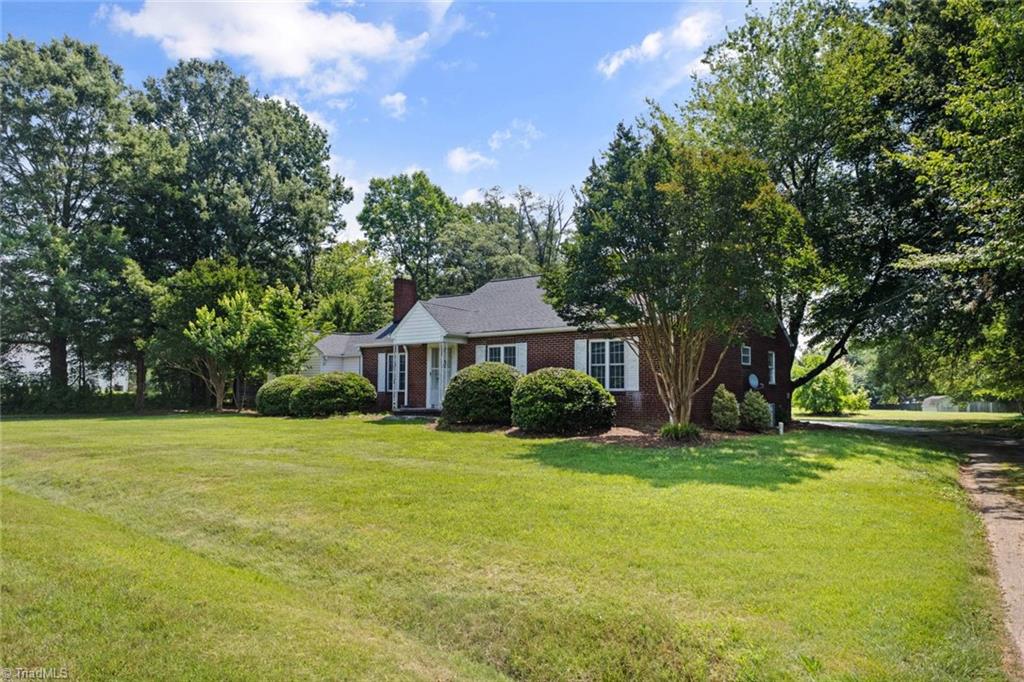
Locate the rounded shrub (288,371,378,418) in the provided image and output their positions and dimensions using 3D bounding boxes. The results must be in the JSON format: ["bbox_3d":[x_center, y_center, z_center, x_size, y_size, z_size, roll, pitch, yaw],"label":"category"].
[{"bbox_3d":[-6.346,1.892,24.126,3.100,1.592,2.700,-3,-5,38],"label":"rounded shrub"}]

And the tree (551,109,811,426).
[{"bbox_3d":[4.195,-1.785,17.407,6.460,8.130,6.460,0,-5,0],"label":"tree"}]

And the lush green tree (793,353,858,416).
[{"bbox_3d":[15.628,2.086,34.239,3.600,3.123,3.500,-2,-5,24],"label":"lush green tree"}]

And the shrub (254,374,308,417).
[{"bbox_3d":[-8.278,2.047,25.619,2.800,1.502,2.700,-3,-5,38],"label":"shrub"}]

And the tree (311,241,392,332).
[{"bbox_3d":[-10.207,-1.020,42.187,5.800,10.401,5.600,1,-4,-14],"label":"tree"}]

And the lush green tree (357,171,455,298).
[{"bbox_3d":[-7.835,-3.966,50.425,7.400,17.481,7.200,1,-4,-9],"label":"lush green tree"}]

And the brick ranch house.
[{"bbox_3d":[0.428,0.096,28.427,18.700,6.100,12.200,-3,-6,36],"label":"brick ranch house"}]

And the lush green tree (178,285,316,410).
[{"bbox_3d":[-11.659,0.265,30.081,5.720,5.570,5.720,0,-5,0],"label":"lush green tree"}]

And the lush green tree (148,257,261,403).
[{"bbox_3d":[-15.739,-0.472,35.159,5.310,7.660,5.310,0,-5,0],"label":"lush green tree"}]

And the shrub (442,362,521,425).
[{"bbox_3d":[-0.894,1.572,20.340,2.350,1.860,2.350,0,-5,0],"label":"shrub"}]

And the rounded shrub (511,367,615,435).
[{"bbox_3d":[1.364,1.567,18.434,2.810,1.760,2.810,0,-5,0],"label":"rounded shrub"}]

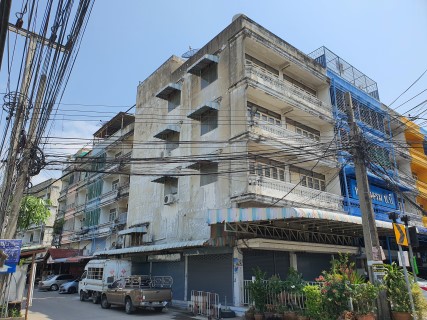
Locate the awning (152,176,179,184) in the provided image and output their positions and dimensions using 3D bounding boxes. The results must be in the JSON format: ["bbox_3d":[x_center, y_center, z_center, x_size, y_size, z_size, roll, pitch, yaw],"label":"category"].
[{"bbox_3d":[-3.144,1.109,20.766,0.983,0.470,1.747,14,-23,-37],"label":"awning"}]

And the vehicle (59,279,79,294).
[{"bbox_3d":[-11.151,10.931,28.368,4.200,1.470,1.700,12,-22,-32],"label":"vehicle"}]

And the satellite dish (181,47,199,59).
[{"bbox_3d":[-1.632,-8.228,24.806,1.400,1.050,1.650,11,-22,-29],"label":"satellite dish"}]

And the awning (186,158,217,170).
[{"bbox_3d":[-0.652,0.238,18.400,1.000,0.480,1.850,15,-24,-36],"label":"awning"}]

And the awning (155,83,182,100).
[{"bbox_3d":[-3.271,-4.994,23.661,1.000,0.500,1.900,15,-24,-36],"label":"awning"}]

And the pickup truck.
[{"bbox_3d":[-4.016,6.786,16.402,1.680,1.680,4.950,15,-24,-36],"label":"pickup truck"}]

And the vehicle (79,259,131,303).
[{"bbox_3d":[-7.152,7.979,21.126,1.760,2.500,4.150,15,-24,-36],"label":"vehicle"}]

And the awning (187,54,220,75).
[{"bbox_3d":[-0.649,-6.034,20.549,1.000,0.550,1.900,15,-24,-36],"label":"awning"}]

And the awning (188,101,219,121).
[{"bbox_3d":[-0.634,-2.915,18.835,0.958,0.487,1.759,14,-23,-37],"label":"awning"}]

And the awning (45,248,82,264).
[{"bbox_3d":[-15.640,10.201,33.630,3.400,1.550,2.200,15,-24,-36],"label":"awning"}]

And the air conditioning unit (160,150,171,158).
[{"bbox_3d":[-3.219,-0.395,21.674,0.290,0.570,0.800,14,-23,-37],"label":"air conditioning unit"}]

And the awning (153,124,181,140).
[{"bbox_3d":[-3.150,-1.914,21.765,0.991,0.487,1.798,14,-23,-37],"label":"awning"}]

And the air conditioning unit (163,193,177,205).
[{"bbox_3d":[-2.710,2.437,20.073,0.290,0.570,0.800,14,-23,-37],"label":"air conditioning unit"}]

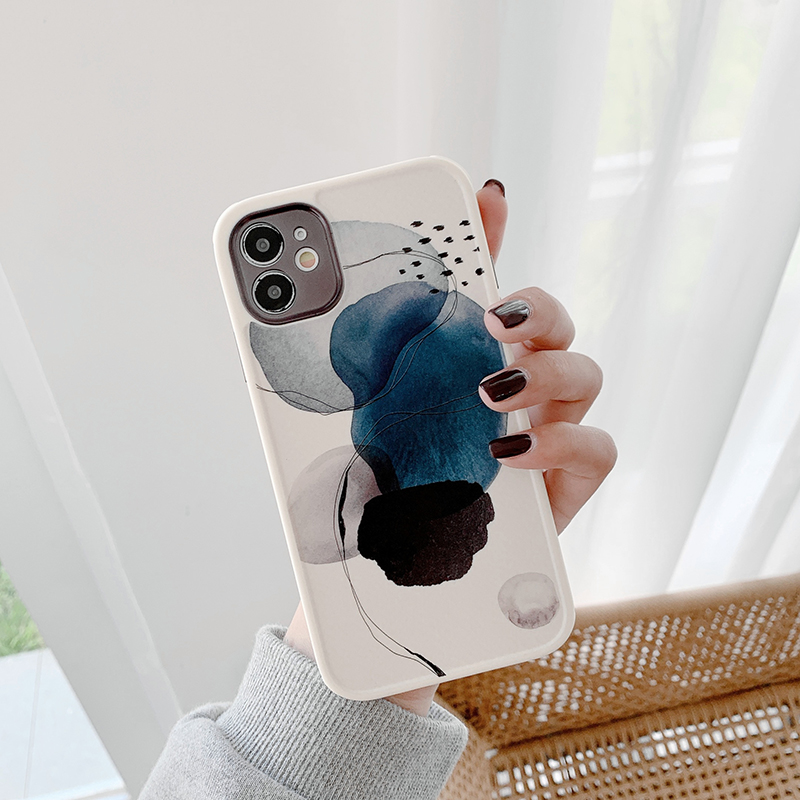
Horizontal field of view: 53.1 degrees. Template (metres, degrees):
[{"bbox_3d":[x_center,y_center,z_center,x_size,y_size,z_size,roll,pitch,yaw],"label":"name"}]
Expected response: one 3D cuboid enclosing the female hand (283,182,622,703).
[{"bbox_3d":[0.018,0.016,0.263,0.100,0.068,0.175,15,87,-3],"label":"female hand"}]

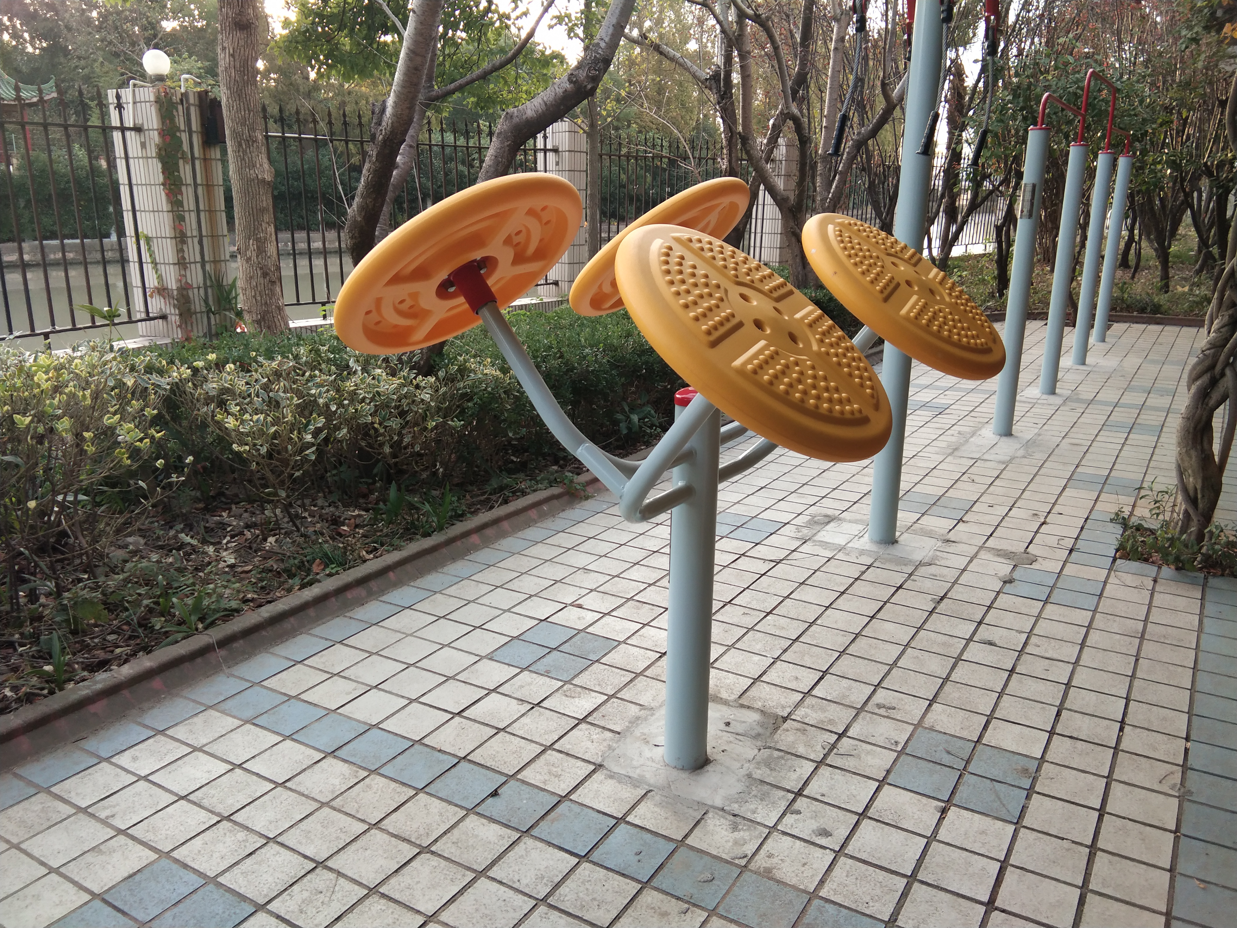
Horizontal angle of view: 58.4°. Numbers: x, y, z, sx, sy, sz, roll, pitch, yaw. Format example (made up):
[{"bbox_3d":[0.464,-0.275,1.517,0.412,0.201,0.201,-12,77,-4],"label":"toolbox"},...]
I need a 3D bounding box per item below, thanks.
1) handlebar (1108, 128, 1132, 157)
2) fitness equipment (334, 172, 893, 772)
[{"bbox_3d":[4.210,-2.720,9.349,0.060,0.230,1.550,9,18,28],"label":"handlebar"},{"bbox_3d":[0.190,0.068,2.690,1.260,1.430,1.520,9,18,28],"label":"fitness equipment"}]

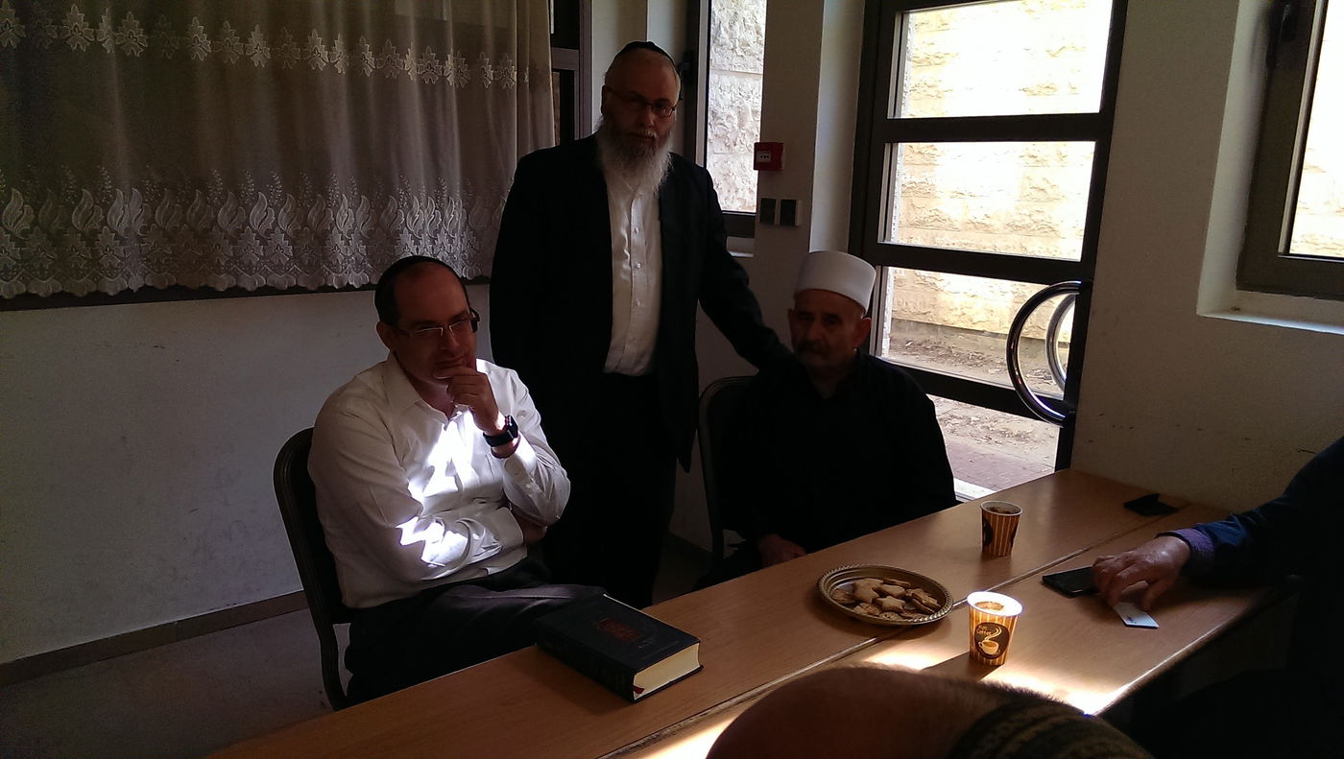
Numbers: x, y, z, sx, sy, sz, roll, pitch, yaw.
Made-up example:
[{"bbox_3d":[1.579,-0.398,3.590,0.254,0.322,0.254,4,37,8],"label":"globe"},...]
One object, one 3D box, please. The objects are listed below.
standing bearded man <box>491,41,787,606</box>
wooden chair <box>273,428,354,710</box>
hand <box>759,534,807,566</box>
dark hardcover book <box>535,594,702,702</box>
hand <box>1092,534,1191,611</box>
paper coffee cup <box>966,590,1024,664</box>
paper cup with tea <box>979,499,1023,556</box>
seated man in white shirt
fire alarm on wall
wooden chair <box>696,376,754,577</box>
[{"bbox_3d":[-0.056,0.103,2.413,0.640,1.750,0.420,-3,13,-21],"label":"standing bearded man"},{"bbox_3d":[-0.448,0.587,2.079,0.560,0.920,0.450,12,16,41],"label":"wooden chair"},{"bbox_3d":[0.238,0.383,2.243,0.140,0.080,0.095,10,15,35],"label":"hand"},{"bbox_3d":[-0.082,0.403,1.519,0.137,0.045,0.220,-10,17,-44],"label":"dark hardcover book"},{"bbox_3d":[0.858,0.354,1.820,0.180,0.085,0.100,-3,13,-22],"label":"hand"},{"bbox_3d":[0.494,0.390,1.547,0.083,0.091,0.083,2,12,0],"label":"paper coffee cup"},{"bbox_3d":[0.653,0.301,1.992,0.082,0.090,0.082,2,12,0],"label":"paper cup with tea"},{"bbox_3d":[-0.357,0.428,1.928,0.580,1.300,0.780,-8,16,-39],"label":"seated man in white shirt"},{"bbox_3d":[0.314,-0.721,3.229,0.048,0.092,0.092,-8,16,-39],"label":"fire alarm on wall"},{"bbox_3d":[0.381,0.494,2.634,0.450,0.920,0.560,-8,16,-39],"label":"wooden chair"}]

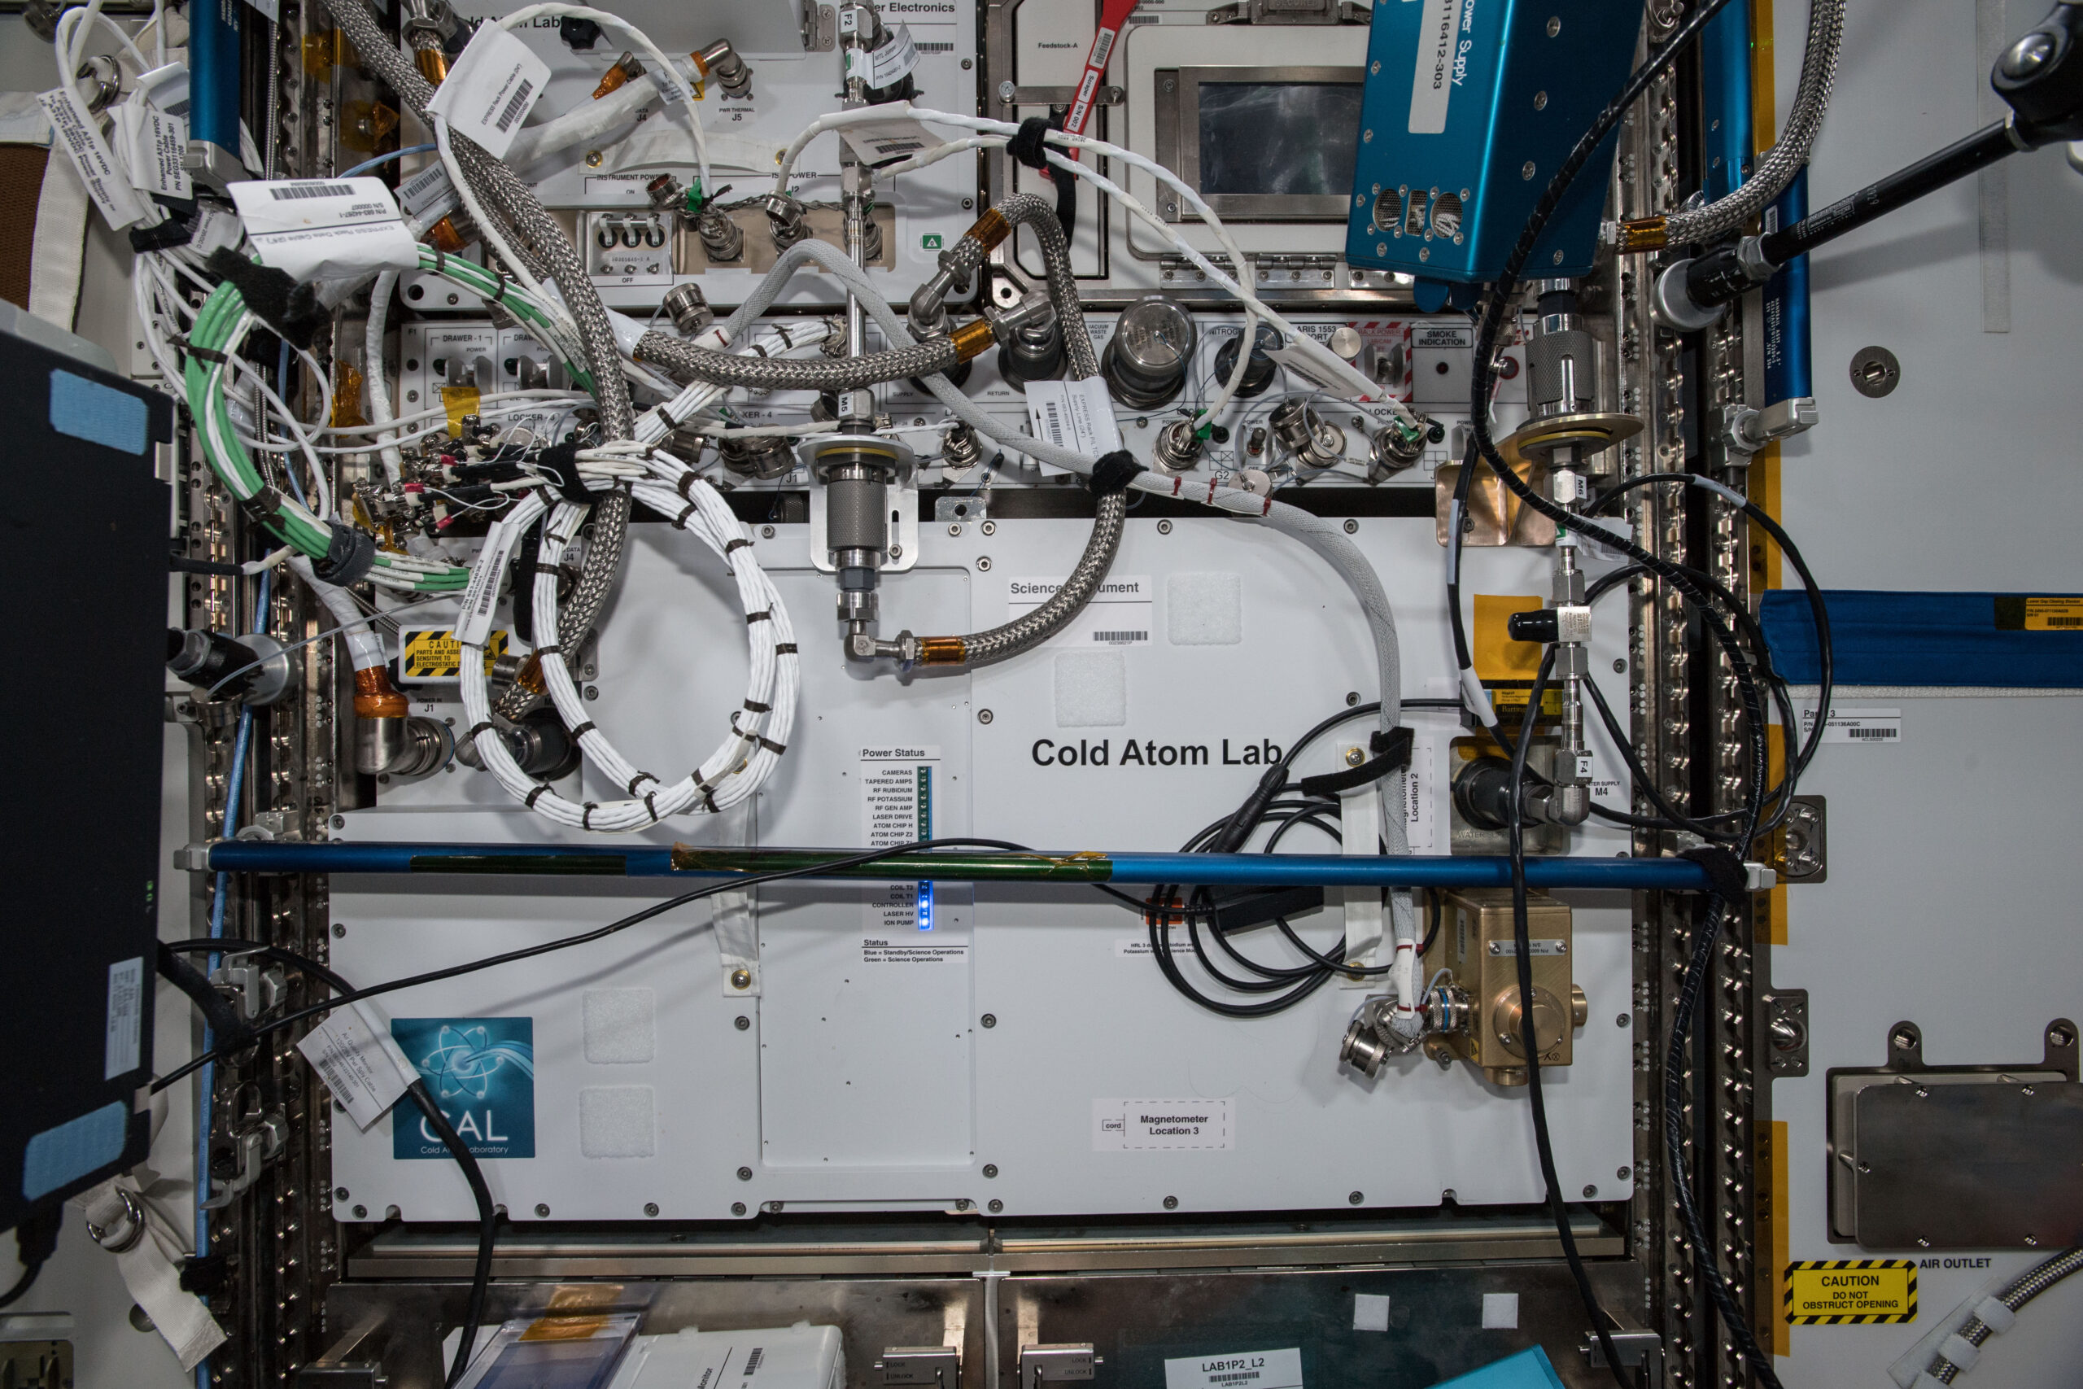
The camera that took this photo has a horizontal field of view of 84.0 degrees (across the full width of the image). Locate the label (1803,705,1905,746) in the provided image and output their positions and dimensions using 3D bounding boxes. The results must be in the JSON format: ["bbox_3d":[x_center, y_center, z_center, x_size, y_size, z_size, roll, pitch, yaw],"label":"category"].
[{"bbox_3d":[0.618,0.024,0.882,0.075,0.025,0.001,0,0,-2],"label":"label"}]

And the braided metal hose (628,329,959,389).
[{"bbox_3d":[-0.163,-0.222,0.772,0.213,0.038,0.032,-1,0,0],"label":"braided metal hose"}]

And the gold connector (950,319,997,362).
[{"bbox_3d":[-0.046,-0.237,0.775,0.026,0.022,0.022,-21,0,0],"label":"gold connector"}]

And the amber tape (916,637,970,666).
[{"bbox_3d":[-0.068,-0.029,0.790,0.033,0.020,0.020,0,0,-2],"label":"amber tape"}]

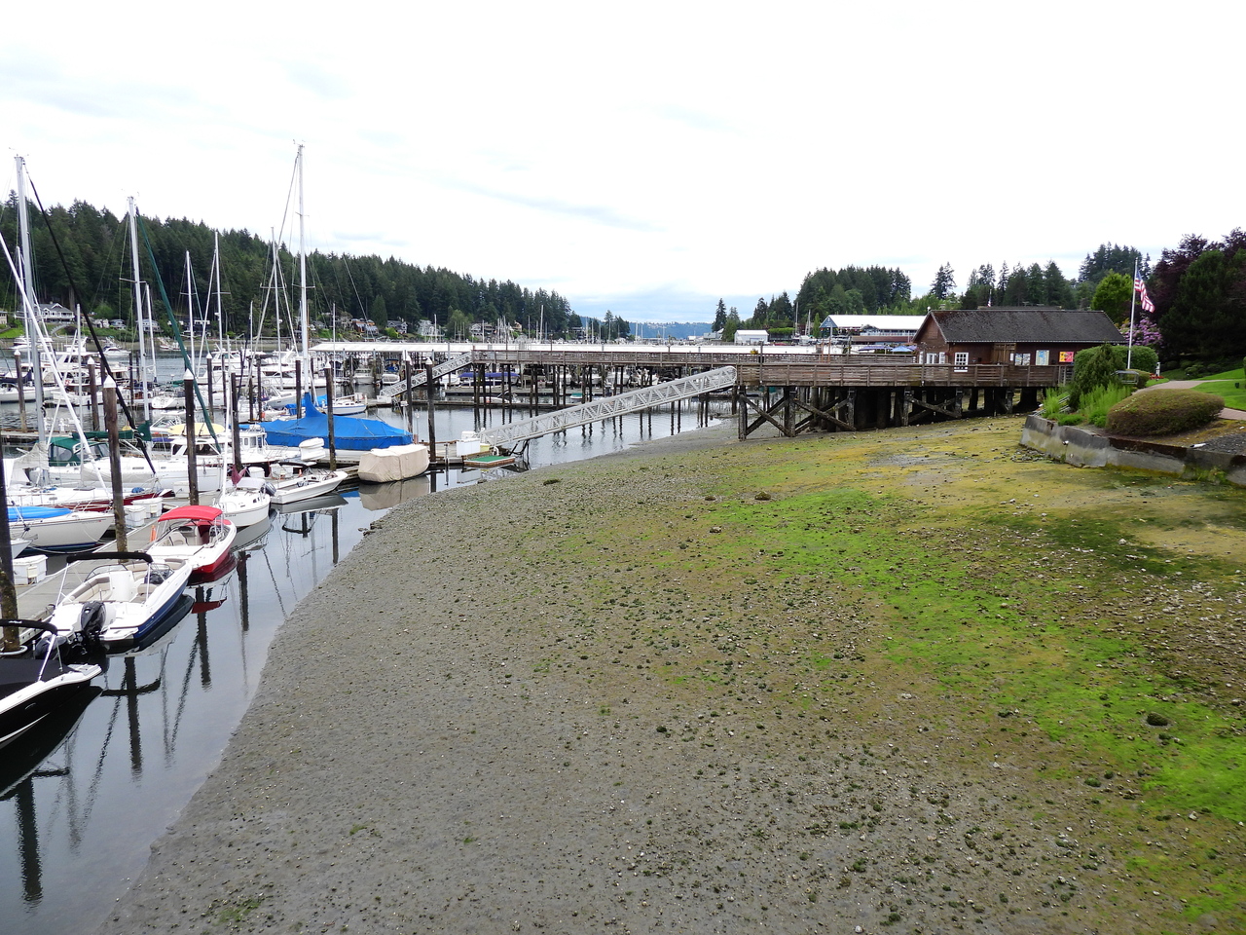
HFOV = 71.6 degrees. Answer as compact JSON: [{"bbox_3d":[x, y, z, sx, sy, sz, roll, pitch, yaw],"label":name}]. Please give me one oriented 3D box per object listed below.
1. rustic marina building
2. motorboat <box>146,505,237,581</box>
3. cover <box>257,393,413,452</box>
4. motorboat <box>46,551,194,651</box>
[{"bbox_3d":[28.200,-8.796,61.984,12.600,4.900,6.100,0,9,-2],"label":"rustic marina building"},{"bbox_3d":[-15.400,2.639,31.980,2.400,2.200,5.600,0,9,-1],"label":"motorboat"},{"bbox_3d":[-19.666,-2.859,57.358,11.300,3.600,3.600,0,9,2],"label":"cover"},{"bbox_3d":[-14.350,3.579,25.903,2.550,2.250,6.300,0,9,-2],"label":"motorboat"}]

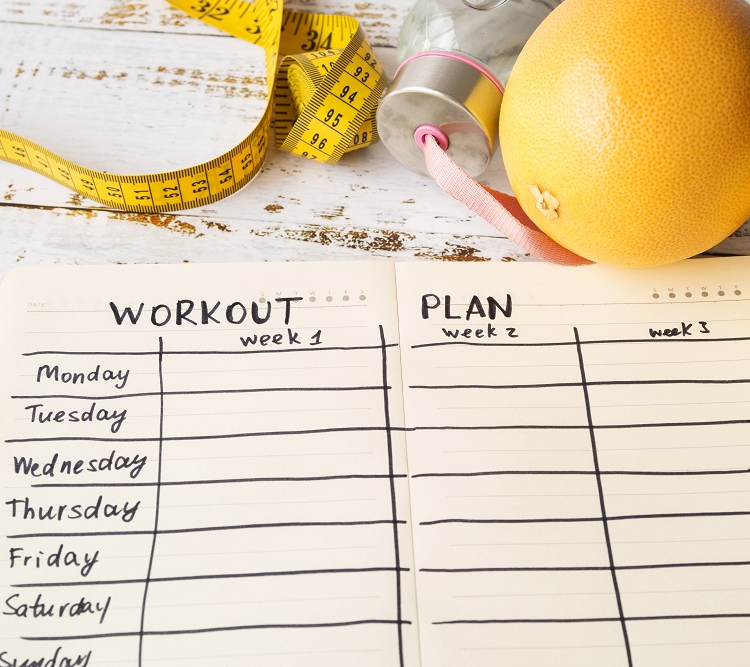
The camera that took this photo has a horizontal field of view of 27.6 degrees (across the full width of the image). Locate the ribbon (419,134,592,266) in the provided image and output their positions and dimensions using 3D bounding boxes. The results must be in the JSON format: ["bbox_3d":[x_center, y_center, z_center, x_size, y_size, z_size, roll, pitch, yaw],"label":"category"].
[{"bbox_3d":[0.050,-0.043,0.504,0.087,0.026,0.028,30,56,22],"label":"ribbon"}]

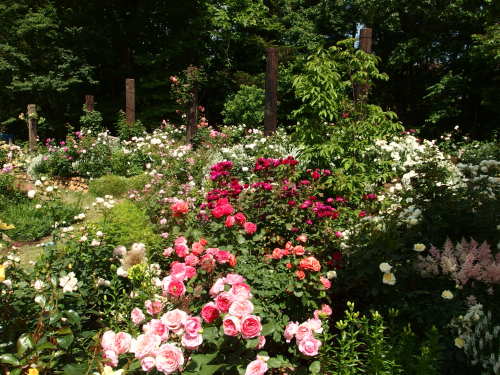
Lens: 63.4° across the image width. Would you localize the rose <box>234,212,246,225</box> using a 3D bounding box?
[{"bbox_3d":[-0.070,0.230,3.000,0.086,0.077,0.083,1,10,-1],"label":"rose"}]

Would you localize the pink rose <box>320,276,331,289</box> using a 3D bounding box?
[{"bbox_3d":[0.423,0.529,2.250,0.060,0.070,0.060,-2,8,-17],"label":"pink rose"}]

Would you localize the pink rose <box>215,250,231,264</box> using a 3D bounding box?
[{"bbox_3d":[-0.150,0.381,2.200,0.087,0.071,0.070,-1,10,-4],"label":"pink rose"}]

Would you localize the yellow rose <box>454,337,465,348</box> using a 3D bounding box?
[{"bbox_3d":[1.013,0.750,1.950,0.050,0.056,0.050,2,8,17],"label":"yellow rose"}]

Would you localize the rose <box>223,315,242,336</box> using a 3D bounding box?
[{"bbox_3d":[-0.075,0.563,1.650,0.073,0.084,0.070,0,10,0],"label":"rose"}]

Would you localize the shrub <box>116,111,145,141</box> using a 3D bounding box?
[{"bbox_3d":[-2.980,-1.533,10.000,0.742,0.779,0.705,-2,10,-16],"label":"shrub"}]

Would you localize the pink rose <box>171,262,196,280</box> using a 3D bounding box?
[{"bbox_3d":[-0.342,0.426,2.050,0.122,0.085,0.080,-2,10,-10],"label":"pink rose"}]

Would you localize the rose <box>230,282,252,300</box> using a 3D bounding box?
[{"bbox_3d":[-0.038,0.468,1.820,0.099,0.075,0.075,0,10,-1],"label":"rose"}]

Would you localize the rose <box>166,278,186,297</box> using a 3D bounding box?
[{"bbox_3d":[-0.350,0.485,1.950,0.085,0.085,0.075,-1,8,-9],"label":"rose"}]

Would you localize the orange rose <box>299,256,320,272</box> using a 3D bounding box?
[{"bbox_3d":[0.309,0.400,2.100,0.114,0.077,0.080,2,10,9],"label":"orange rose"}]

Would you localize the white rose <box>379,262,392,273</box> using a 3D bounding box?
[{"bbox_3d":[0.790,0.465,2.350,0.075,0.060,0.070,2,8,11],"label":"white rose"}]

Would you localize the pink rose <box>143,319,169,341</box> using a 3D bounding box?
[{"bbox_3d":[-0.379,0.569,1.620,0.104,0.082,0.080,-7,12,-34],"label":"pink rose"}]

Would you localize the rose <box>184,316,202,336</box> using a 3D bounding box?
[{"bbox_3d":[-0.231,0.567,1.650,0.073,0.076,0.070,-3,11,-18],"label":"rose"}]

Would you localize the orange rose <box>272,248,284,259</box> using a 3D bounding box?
[{"bbox_3d":[0.176,0.408,2.500,0.072,0.054,0.069,2,10,4],"label":"orange rose"}]

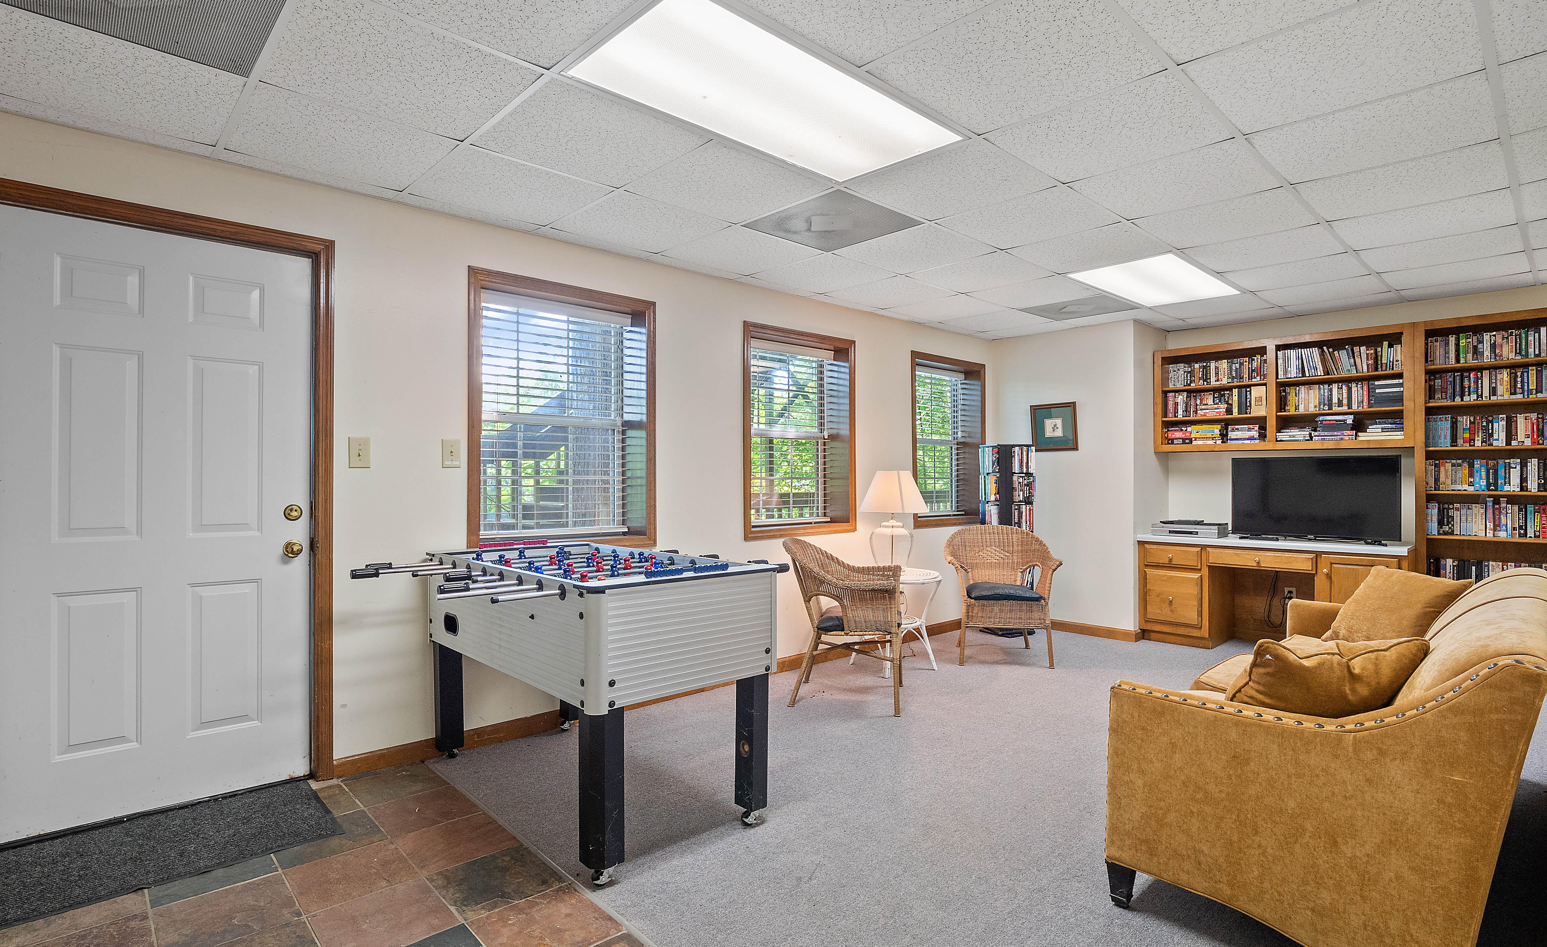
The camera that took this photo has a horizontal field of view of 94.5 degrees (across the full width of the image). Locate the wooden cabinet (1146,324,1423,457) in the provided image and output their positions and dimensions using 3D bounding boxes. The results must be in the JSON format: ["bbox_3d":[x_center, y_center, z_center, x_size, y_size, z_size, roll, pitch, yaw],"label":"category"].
[{"bbox_3d":[3.568,-0.550,5.081,1.495,0.780,0.290,0,-1,44],"label":"wooden cabinet"}]

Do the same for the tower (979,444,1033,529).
[{"bbox_3d":[1.843,0.512,5.600,0.330,1.460,0.330,0,-1,-20],"label":"tower"}]

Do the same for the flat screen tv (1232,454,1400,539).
[{"bbox_3d":[3.582,0.170,4.759,0.901,0.550,0.100,0,-1,44],"label":"flat screen tv"}]

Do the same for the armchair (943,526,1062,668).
[{"bbox_3d":[1.522,0.805,4.820,0.730,0.860,0.660,0,0,8],"label":"armchair"}]

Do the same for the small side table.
[{"bbox_3d":[0.760,0.935,4.540,0.600,0.590,0.600,0,0,0],"label":"small side table"}]

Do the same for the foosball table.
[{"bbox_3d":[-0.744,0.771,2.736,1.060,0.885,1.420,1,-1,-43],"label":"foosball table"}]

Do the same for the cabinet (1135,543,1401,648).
[{"bbox_3d":[3.446,0.856,4.960,1.508,0.770,0.600,0,-1,44],"label":"cabinet"}]

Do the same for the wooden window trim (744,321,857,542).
[{"bbox_3d":[0.175,-0.249,4.611,0.995,1.315,0.130,1,-1,-42],"label":"wooden window trim"}]

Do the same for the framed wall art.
[{"bbox_3d":[2.215,-0.364,5.666,0.030,0.378,0.385,1,-1,-44],"label":"framed wall art"}]

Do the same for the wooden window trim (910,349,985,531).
[{"bbox_3d":[1.381,-0.245,5.684,0.980,1.325,0.130,1,-1,-42],"label":"wooden window trim"}]

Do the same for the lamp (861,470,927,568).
[{"bbox_3d":[0.768,0.311,4.570,0.430,0.670,0.430,0,0,0],"label":"lamp"}]

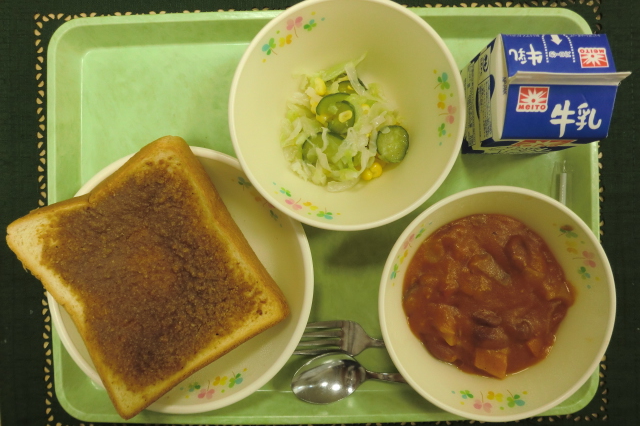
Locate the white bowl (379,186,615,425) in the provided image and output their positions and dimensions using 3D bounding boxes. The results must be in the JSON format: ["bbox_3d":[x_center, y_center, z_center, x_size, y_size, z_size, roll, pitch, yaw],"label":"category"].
[{"bbox_3d":[0.100,0.051,0.302,0.134,0.061,0.134,0,91,1],"label":"white bowl"}]

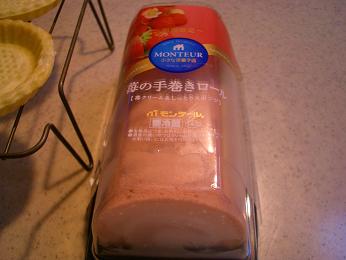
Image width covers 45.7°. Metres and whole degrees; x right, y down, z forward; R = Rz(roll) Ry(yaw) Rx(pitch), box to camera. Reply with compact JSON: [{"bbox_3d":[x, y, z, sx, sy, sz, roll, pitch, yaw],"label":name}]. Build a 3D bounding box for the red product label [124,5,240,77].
[{"bbox_3d":[0.008,-0.056,0.274,0.083,0.028,0.072,2,49,2],"label":"red product label"}]

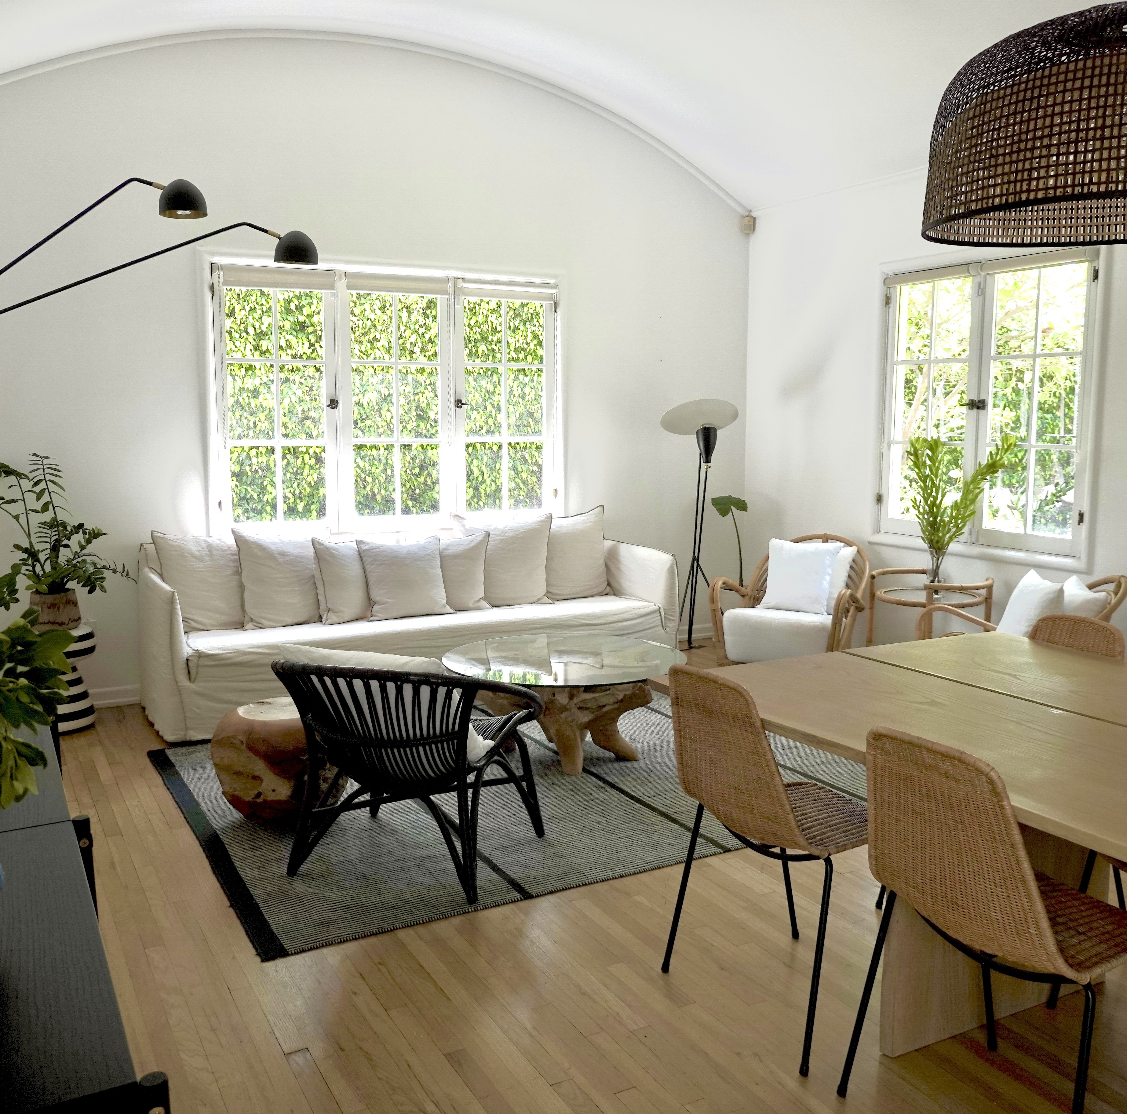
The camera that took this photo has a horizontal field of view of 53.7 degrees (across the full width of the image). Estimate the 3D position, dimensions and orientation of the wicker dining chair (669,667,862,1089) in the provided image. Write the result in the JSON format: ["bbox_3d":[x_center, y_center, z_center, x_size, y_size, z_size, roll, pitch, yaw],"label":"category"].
[{"bbox_3d":[0.554,0.691,2.726,0.522,0.834,0.551,-4,8,-27],"label":"wicker dining chair"}]

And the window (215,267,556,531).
[{"bbox_3d":[-0.868,-0.785,5.853,1.860,1.330,0.090,-4,8,-28],"label":"window"}]

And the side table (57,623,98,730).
[{"bbox_3d":[-2.393,0.579,5.212,0.384,0.435,0.384,-4,8,-27],"label":"side table"}]

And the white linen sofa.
[{"bbox_3d":[-0.714,0.296,5.849,2.712,0.826,0.768,-4,8,-27],"label":"white linen sofa"}]

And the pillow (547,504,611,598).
[{"bbox_3d":[0.020,-0.021,6.002,0.520,0.500,0.180,-4,-6,-28],"label":"pillow"}]

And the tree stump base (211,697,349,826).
[{"bbox_3d":[-1.055,0.746,4.138,0.510,0.371,0.510,-2,8,-16],"label":"tree stump base"}]

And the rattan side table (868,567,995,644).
[{"bbox_3d":[1.732,0.401,5.284,0.530,0.620,0.530,-4,8,-28],"label":"rattan side table"}]

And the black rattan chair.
[{"bbox_3d":[-0.479,0.641,3.637,0.812,0.705,0.681,3,8,21],"label":"black rattan chair"}]

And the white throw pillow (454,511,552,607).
[{"bbox_3d":[-0.304,0.026,5.744,0.540,0.500,0.180,-4,-6,-28],"label":"white throw pillow"}]

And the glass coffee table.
[{"bbox_3d":[0.009,0.641,4.727,1.032,0.426,1.032,0,7,0],"label":"glass coffee table"}]

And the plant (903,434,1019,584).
[{"bbox_3d":[1.892,-0.202,5.372,0.566,0.768,0.478,3,8,20],"label":"plant"}]

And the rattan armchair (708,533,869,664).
[{"bbox_3d":[1.226,0.275,5.727,0.700,0.765,0.700,5,9,34],"label":"rattan armchair"}]

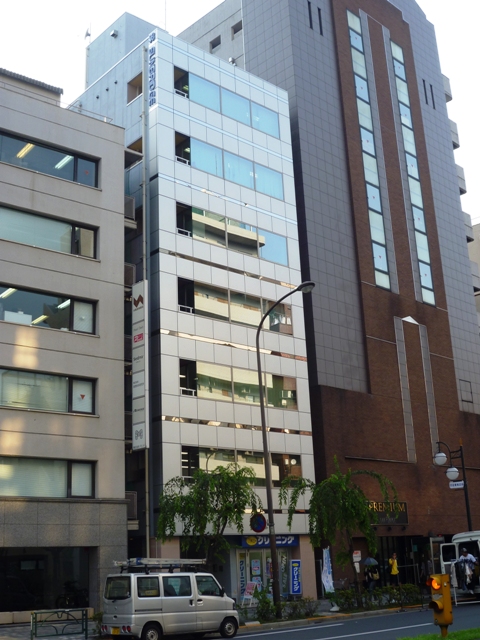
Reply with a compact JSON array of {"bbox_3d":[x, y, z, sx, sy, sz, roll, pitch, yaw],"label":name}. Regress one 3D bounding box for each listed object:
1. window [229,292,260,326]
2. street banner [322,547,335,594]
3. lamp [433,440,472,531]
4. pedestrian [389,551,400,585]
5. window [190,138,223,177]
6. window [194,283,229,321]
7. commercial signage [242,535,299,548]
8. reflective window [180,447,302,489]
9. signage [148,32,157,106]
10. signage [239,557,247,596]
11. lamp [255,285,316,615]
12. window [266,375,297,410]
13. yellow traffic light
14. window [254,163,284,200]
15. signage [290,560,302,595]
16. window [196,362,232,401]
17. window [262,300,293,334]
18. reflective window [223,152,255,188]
[{"bbox_3d":[0.289,-0.439,36.197,1.834,1.511,0.100,12,-22,-39],"label":"window"},{"bbox_3d":[3.340,9.426,30.000,0.500,1.620,0.120,13,-23,-40],"label":"street banner"},{"bbox_3d":[8.997,8.156,32.940,0.500,6.326,1.452,12,-22,-39],"label":"lamp"},{"bbox_3d":[6.275,10.437,32.500,0.500,1.680,0.330,0,-18,-9],"label":"pedestrian"},{"bbox_3d":[-1.536,-7.574,37.301,1.938,1.598,0.100,13,-23,-40],"label":"window"},{"bbox_3d":[-1.226,-0.752,35.119,1.938,1.598,0.100,13,-23,-40],"label":"window"},{"bbox_3d":[1.343,9.476,34.052,3.300,0.580,0.120,13,-23,-40],"label":"commercial signage"},{"bbox_3d":[0.240,6.314,33.775,6.697,1.496,0.100,12,-22,-39],"label":"reflective window"},{"bbox_3d":[-4.049,-11.676,36.880,0.080,3.850,0.560,13,-23,-40],"label":"signage"},{"bbox_3d":[0.141,10.620,32.935,0.395,1.597,0.050,12,-22,-39],"label":"signage"},{"bbox_3d":[1.674,4.006,25.209,0.500,10.319,2.792,12,-22,-39],"label":"lamp"},{"bbox_3d":[1.934,3.341,36.585,1.933,1.598,0.100,13,-23,-40],"label":"window"},{"bbox_3d":[4.092,5.877,16.393,0.410,1.260,0.280,12,-22,-39],"label":"yellow traffic light"},{"bbox_3d":[1.469,-6.893,39.858,1.933,1.598,0.100,13,-23,-40],"label":"window"},{"bbox_3d":[2.382,10.946,33.806,0.486,1.371,0.200,12,-22,-39],"label":"signage"},{"bbox_3d":[-1.061,2.646,33.887,1.904,1.515,0.100,12,-22,-39],"label":"window"},{"bbox_3d":[1.788,-0.106,37.440,1.870,1.440,0.100,12,-22,-39],"label":"window"},{"bbox_3d":[-0.033,-7.234,38.580,1.949,1.598,0.100,13,-23,-40],"label":"reflective window"}]

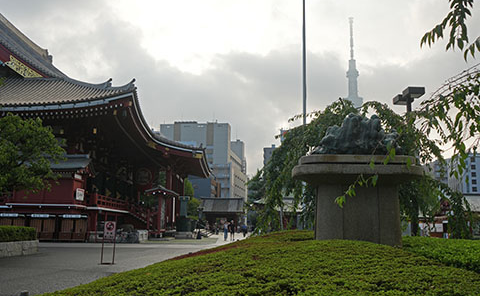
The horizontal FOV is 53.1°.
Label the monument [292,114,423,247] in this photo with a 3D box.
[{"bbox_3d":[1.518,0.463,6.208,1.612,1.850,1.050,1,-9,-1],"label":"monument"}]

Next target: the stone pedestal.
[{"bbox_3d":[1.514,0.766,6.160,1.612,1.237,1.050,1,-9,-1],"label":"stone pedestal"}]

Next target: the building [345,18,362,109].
[{"bbox_3d":[337.749,-87.158,1418.613,68.000,634.000,66.000,-1,-9,13],"label":"building"}]

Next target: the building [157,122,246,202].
[{"bbox_3d":[-15.479,16.910,242.654,30.900,45.919,64.900,-1,-9,8],"label":"building"}]

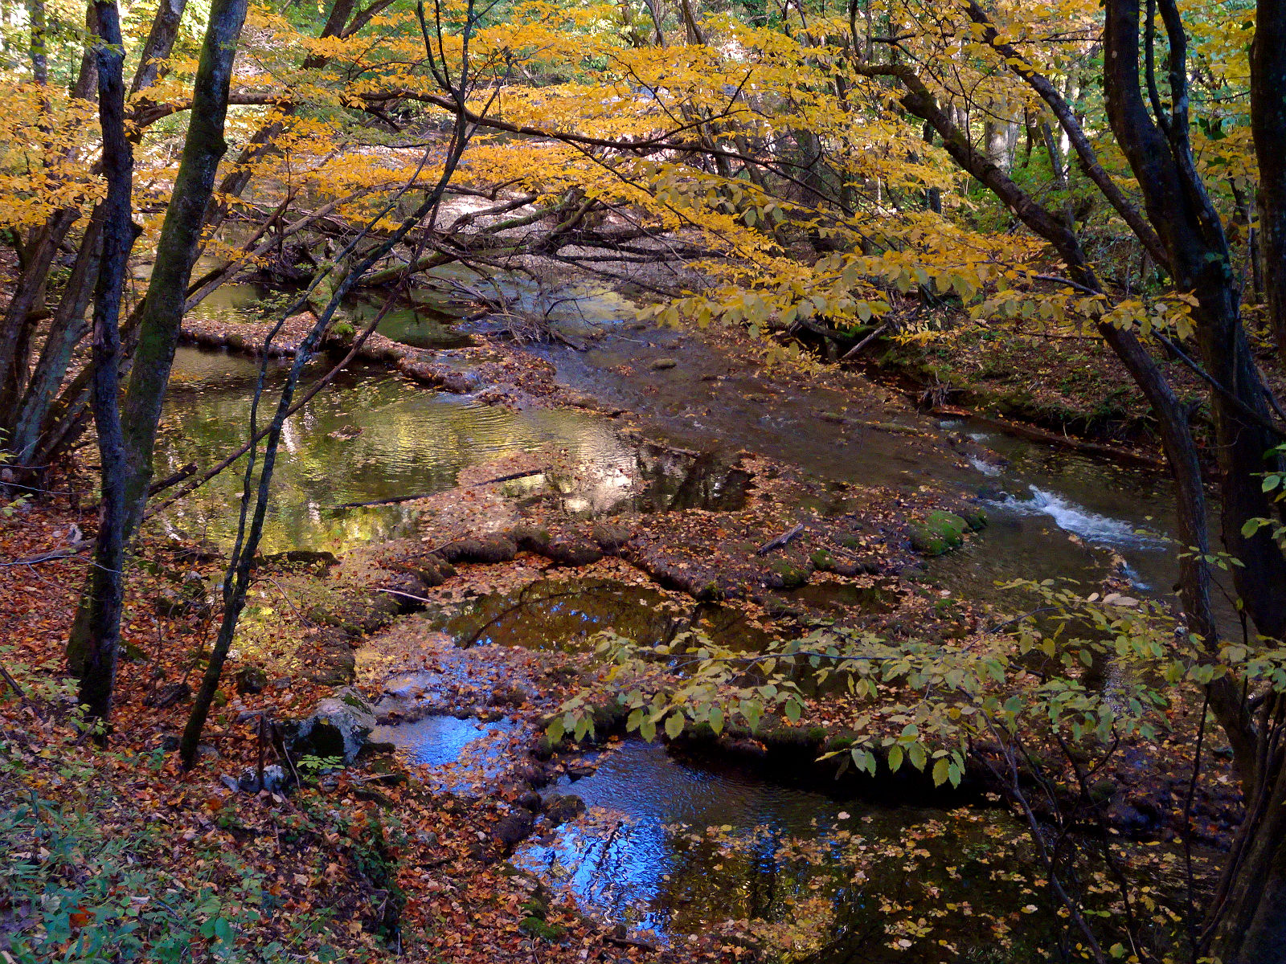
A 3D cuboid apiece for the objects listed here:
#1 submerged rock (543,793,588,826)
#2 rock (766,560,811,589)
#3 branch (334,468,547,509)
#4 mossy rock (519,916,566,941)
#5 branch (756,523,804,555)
[{"bbox_3d":[-0.593,2.520,10.181,0.330,0.190,0.240,0,19,0],"label":"submerged rock"},{"bbox_3d":[1.425,0.911,13.036,0.420,0.220,0.280,0,19,0],"label":"rock"},{"bbox_3d":[-2.145,0.050,14.914,2.577,0.090,0.200,-11,21,-29],"label":"branch"},{"bbox_3d":[-0.621,2.768,8.272,0.290,0.120,0.160,3,19,9],"label":"mossy rock"},{"bbox_3d":[1.388,0.568,13.446,0.100,0.100,0.757,14,23,37],"label":"branch"}]

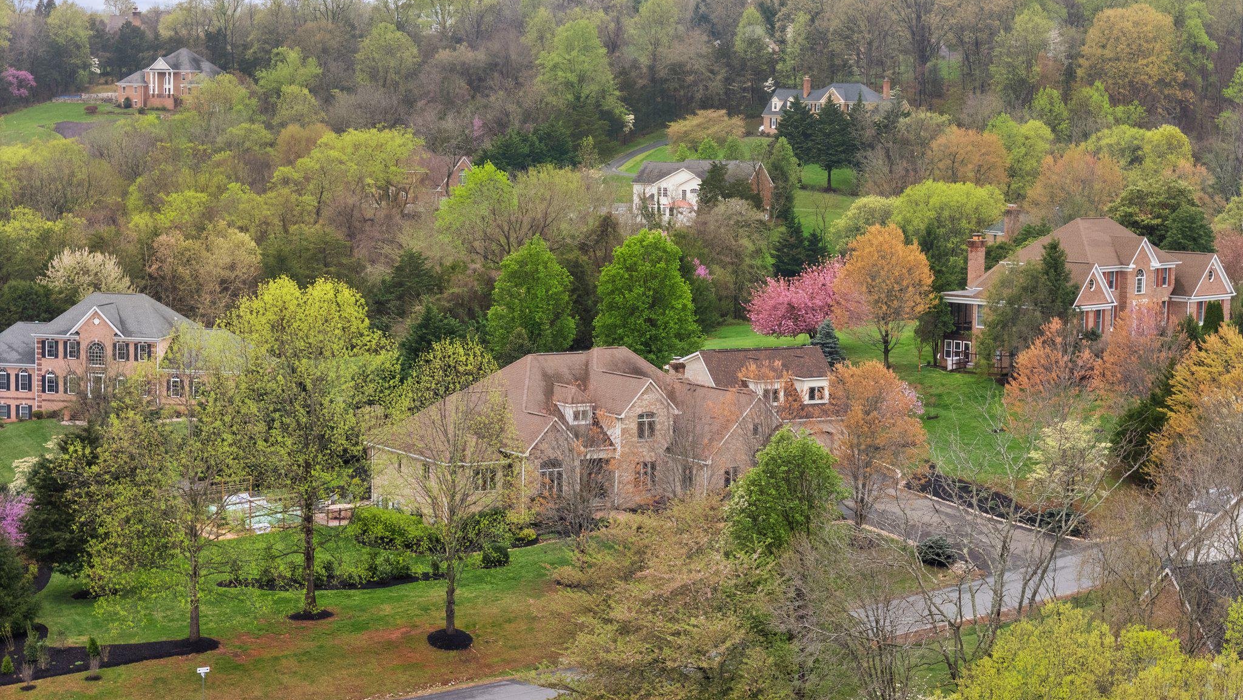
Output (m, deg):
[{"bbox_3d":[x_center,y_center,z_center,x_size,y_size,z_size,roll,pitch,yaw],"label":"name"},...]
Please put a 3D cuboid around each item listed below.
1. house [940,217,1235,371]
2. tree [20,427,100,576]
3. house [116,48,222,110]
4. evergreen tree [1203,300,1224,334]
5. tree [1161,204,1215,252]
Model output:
[{"bbox_3d":[41.443,-5.358,220.954,27.200,12.700,13.600,-5,7,-44],"label":"house"},{"bbox_3d":[-32.740,8.831,147.000,4.880,8.480,4.880,1,5,0],"label":"tree"},{"bbox_3d":[-101.882,-61.293,571.289,20.200,13.900,16.500,2,6,17],"label":"house"},{"bbox_3d":[51.729,-2.798,219.500,1.950,3.124,1.950,2,5,13],"label":"evergreen tree"},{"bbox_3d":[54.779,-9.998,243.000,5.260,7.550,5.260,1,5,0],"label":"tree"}]

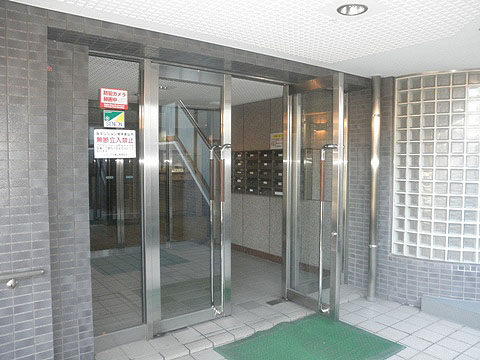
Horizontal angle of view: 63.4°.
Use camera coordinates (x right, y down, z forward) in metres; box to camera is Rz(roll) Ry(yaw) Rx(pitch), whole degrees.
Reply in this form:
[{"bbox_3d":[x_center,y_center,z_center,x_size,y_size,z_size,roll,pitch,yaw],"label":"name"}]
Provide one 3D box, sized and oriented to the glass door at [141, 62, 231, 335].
[{"bbox_3d":[-0.414,0.153,3.141,0.808,2.079,0.090,-2,3,-37],"label":"glass door"}]

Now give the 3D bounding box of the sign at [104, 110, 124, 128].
[{"bbox_3d":[-0.889,-0.429,2.758,0.147,0.120,0.008,-2,3,-37],"label":"sign"}]

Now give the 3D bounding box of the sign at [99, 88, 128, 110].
[{"bbox_3d":[-0.888,-0.567,2.753,0.198,0.133,0.008,-2,3,-37],"label":"sign"}]

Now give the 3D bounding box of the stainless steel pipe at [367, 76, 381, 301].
[{"bbox_3d":[1.353,0.099,3.911,0.082,2.246,0.082,-2,3,-37],"label":"stainless steel pipe"}]

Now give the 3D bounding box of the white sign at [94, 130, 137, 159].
[{"bbox_3d":[-0.884,-0.254,2.770,0.298,0.200,0.008,-2,3,-37],"label":"white sign"}]

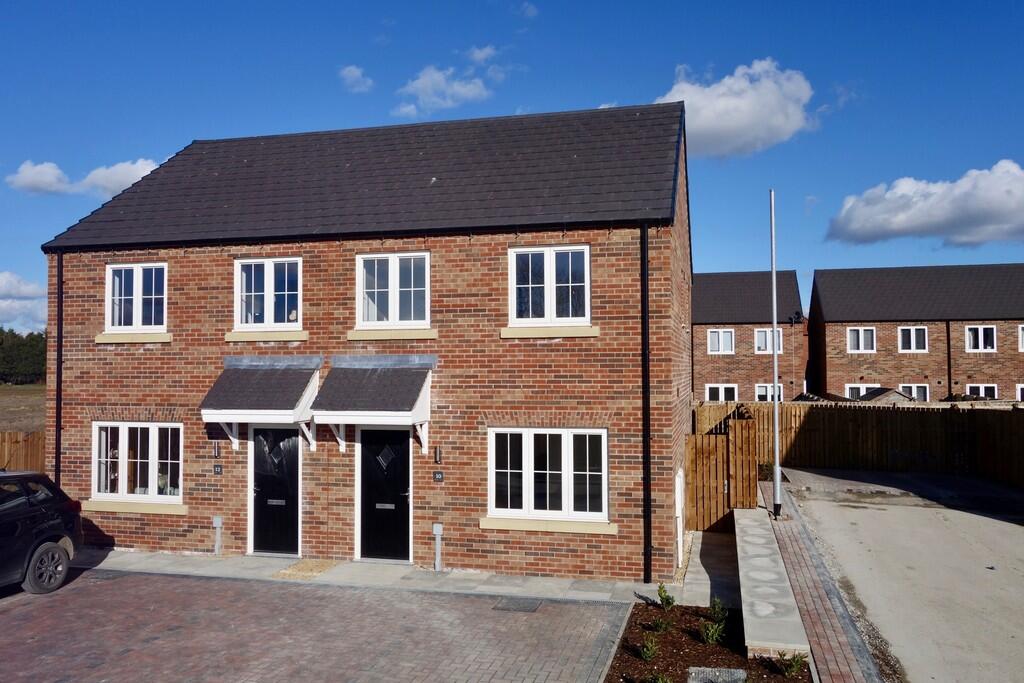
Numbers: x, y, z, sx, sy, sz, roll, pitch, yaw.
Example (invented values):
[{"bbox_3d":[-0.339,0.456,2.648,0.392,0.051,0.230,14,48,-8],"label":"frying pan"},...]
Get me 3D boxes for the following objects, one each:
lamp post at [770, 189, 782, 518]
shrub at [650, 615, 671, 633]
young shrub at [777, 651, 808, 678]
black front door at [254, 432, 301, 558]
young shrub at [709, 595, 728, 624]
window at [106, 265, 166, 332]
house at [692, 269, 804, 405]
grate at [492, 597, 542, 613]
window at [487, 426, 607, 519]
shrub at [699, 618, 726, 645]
[{"bbox_3d":[4.960,0.198,15.005,0.135,6.149,0.135,-1,-2,14],"label":"lamp post"},{"bbox_3d":[1.646,3.119,8.834,0.222,0.181,0.222,-1,-2,14],"label":"shrub"},{"bbox_3d":[2.631,3.019,7.475,0.300,0.237,0.300,-1,-2,14],"label":"young shrub"},{"bbox_3d":[-3.724,2.367,12.630,0.826,1.947,0.070,-1,-2,12],"label":"black front door"},{"bbox_3d":[2.382,3.076,9.195,0.231,0.309,0.231,-1,-2,14],"label":"young shrub"},{"bbox_3d":[-6.272,-0.728,13.362,1.178,1.173,0.090,-1,-2,12],"label":"window"},{"bbox_3d":[9.044,0.447,39.689,9.500,7.700,7.800,-1,-2,13],"label":"house"},{"bbox_3d":[0.080,3.346,10.106,0.560,0.030,0.550,-1,-2,13],"label":"grate"},{"bbox_3d":[0.523,1.928,11.593,1.762,1.300,0.090,-1,-2,12],"label":"window"},{"bbox_3d":[2.127,3.063,8.444,0.291,0.252,0.291,-1,-2,14],"label":"shrub"}]

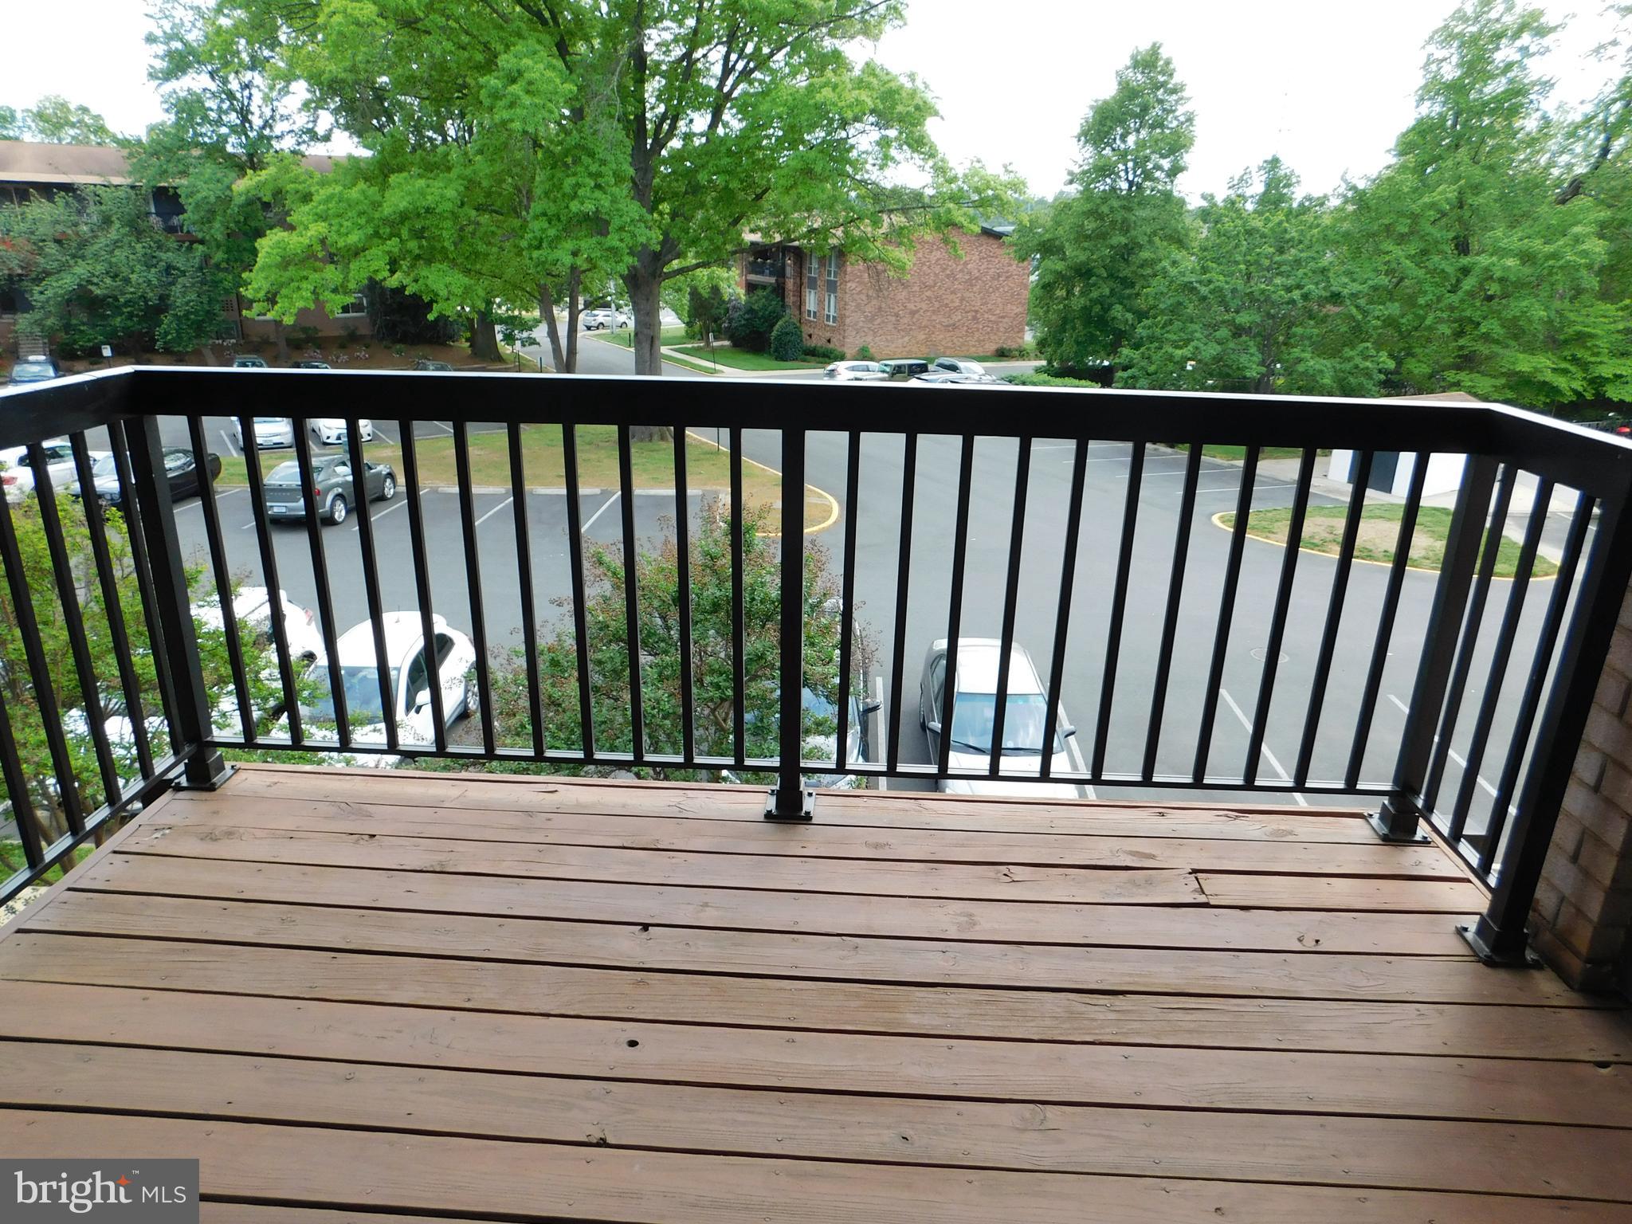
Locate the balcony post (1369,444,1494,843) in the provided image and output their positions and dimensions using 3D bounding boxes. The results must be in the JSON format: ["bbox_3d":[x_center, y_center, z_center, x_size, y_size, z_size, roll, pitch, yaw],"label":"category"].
[{"bbox_3d":[1.467,0.086,2.572,0.115,0.985,0.115,2,20,2],"label":"balcony post"}]

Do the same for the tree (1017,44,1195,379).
[{"bbox_3d":[13.205,-17.643,49.337,8.100,15.000,8.000,2,20,2],"label":"tree"}]

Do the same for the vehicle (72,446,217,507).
[{"bbox_3d":[-17.820,-3.797,29.087,1.820,1.440,4.750,2,20,2],"label":"vehicle"}]

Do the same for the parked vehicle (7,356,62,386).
[{"bbox_3d":[-34.000,-10.308,47.016,1.820,1.650,4.500,-10,23,-29],"label":"parked vehicle"}]

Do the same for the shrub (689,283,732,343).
[{"bbox_3d":[-6.499,-18.145,66.208,2.700,3.750,2.600,2,20,2],"label":"shrub"}]

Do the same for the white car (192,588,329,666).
[{"bbox_3d":[-8.806,0.912,15.220,1.820,1.570,4.500,2,20,2],"label":"white car"}]

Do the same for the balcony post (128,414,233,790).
[{"bbox_3d":[-1.577,-0.028,2.683,0.115,0.985,0.115,2,20,2],"label":"balcony post"}]

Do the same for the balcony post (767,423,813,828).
[{"bbox_3d":[-0.055,0.033,2.618,0.115,0.985,0.115,2,20,2],"label":"balcony post"}]

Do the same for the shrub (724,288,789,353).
[{"bbox_3d":[-3.504,-17.010,63.274,3.800,3.800,3.600,2,20,2],"label":"shrub"}]

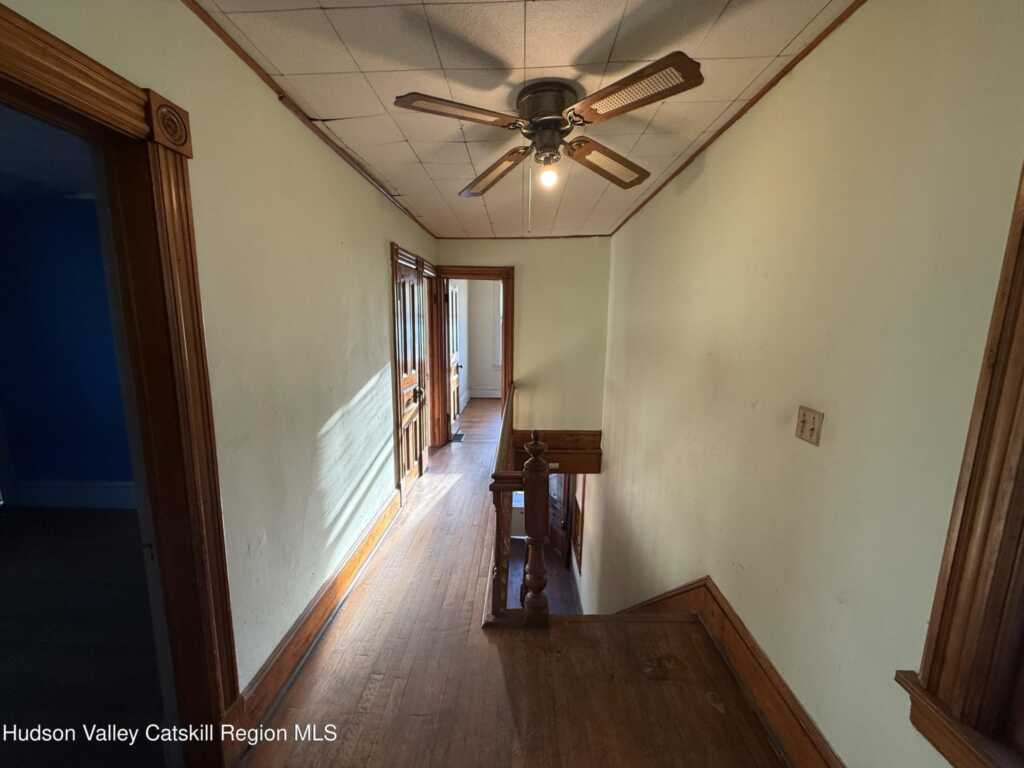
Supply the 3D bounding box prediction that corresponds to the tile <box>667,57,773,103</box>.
[{"bbox_3d":[0.816,-1.222,1.661,0.305,0.016,0.305,-1,8,2],"label":"tile"}]

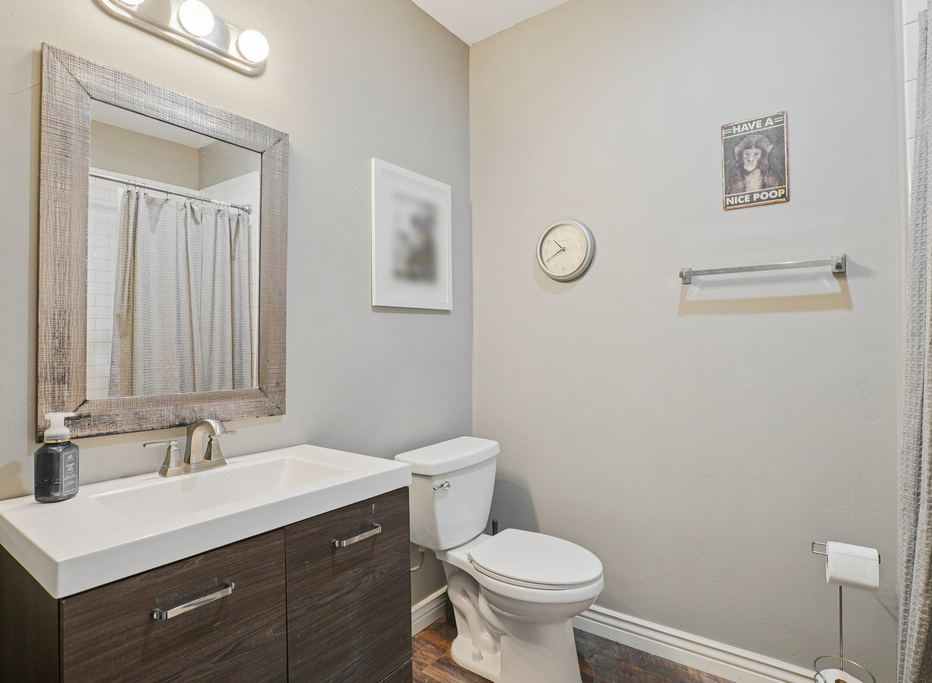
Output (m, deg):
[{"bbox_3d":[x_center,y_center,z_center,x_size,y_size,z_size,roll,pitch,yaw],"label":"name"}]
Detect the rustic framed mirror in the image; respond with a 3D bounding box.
[{"bbox_3d":[-0.770,-0.222,1.324,0.026,0.899,0.608,-1,-2,37],"label":"rustic framed mirror"}]

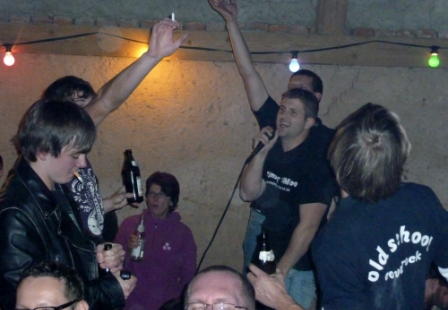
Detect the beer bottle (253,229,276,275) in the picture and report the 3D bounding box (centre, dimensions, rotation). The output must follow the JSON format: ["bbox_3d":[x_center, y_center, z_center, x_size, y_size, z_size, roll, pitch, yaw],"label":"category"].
[{"bbox_3d":[0.139,0.367,2.600,0.066,0.250,0.066,-2,10,0],"label":"beer bottle"}]

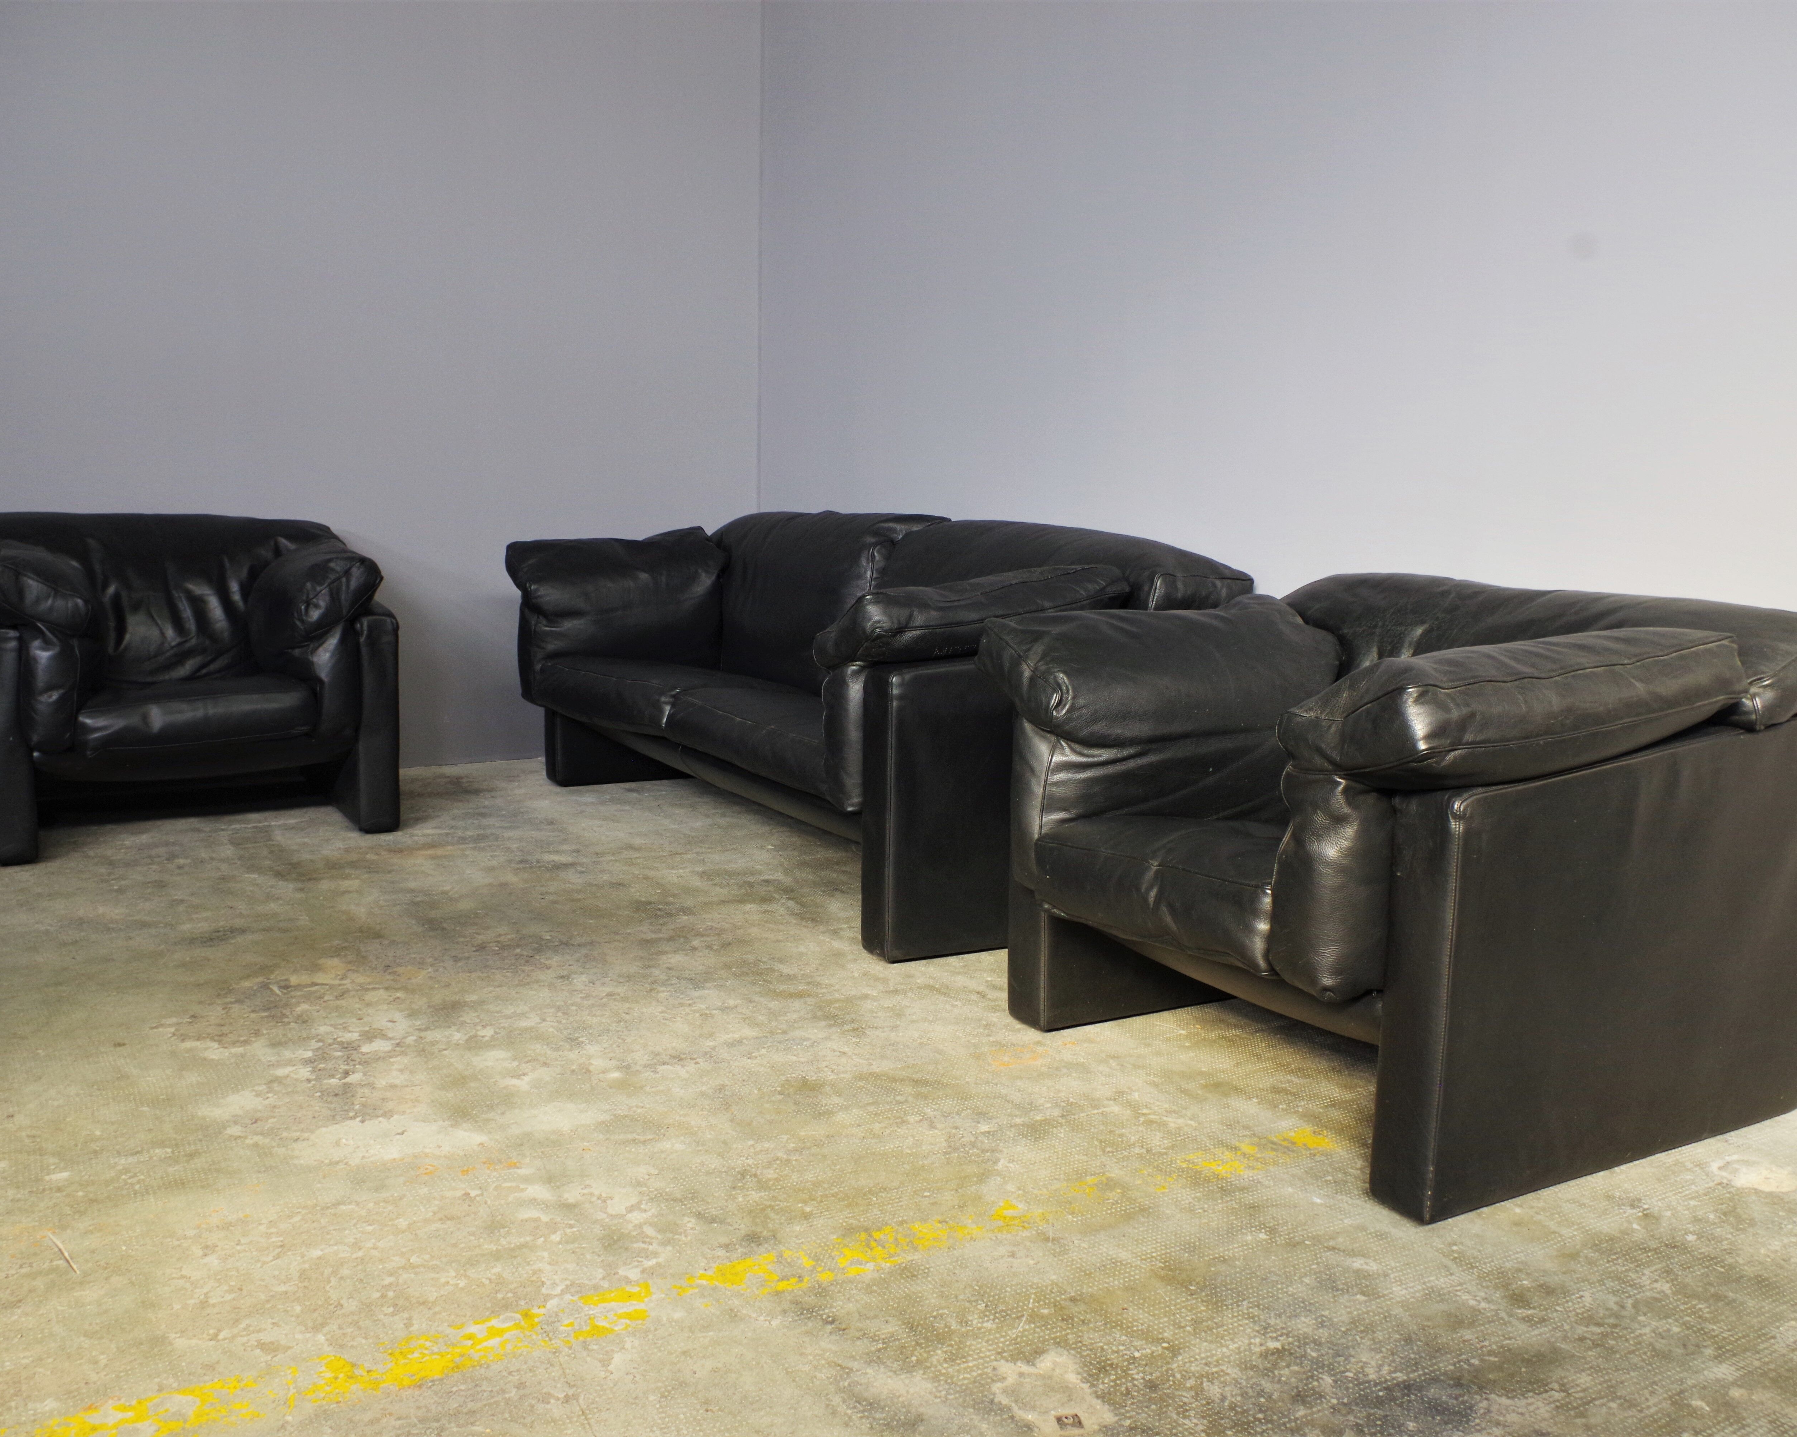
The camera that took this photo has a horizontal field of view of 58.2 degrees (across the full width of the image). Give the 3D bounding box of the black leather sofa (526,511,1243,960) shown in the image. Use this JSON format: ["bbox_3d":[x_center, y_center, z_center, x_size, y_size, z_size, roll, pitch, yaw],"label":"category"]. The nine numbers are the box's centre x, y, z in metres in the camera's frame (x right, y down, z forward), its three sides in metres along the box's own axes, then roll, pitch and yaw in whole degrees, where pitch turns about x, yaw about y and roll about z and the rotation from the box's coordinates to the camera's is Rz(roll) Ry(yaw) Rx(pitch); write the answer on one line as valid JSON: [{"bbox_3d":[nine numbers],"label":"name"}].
[{"bbox_3d":[-0.197,-0.098,4.252,0.959,0.845,2.214,-4,10,-30],"label":"black leather sofa"}]

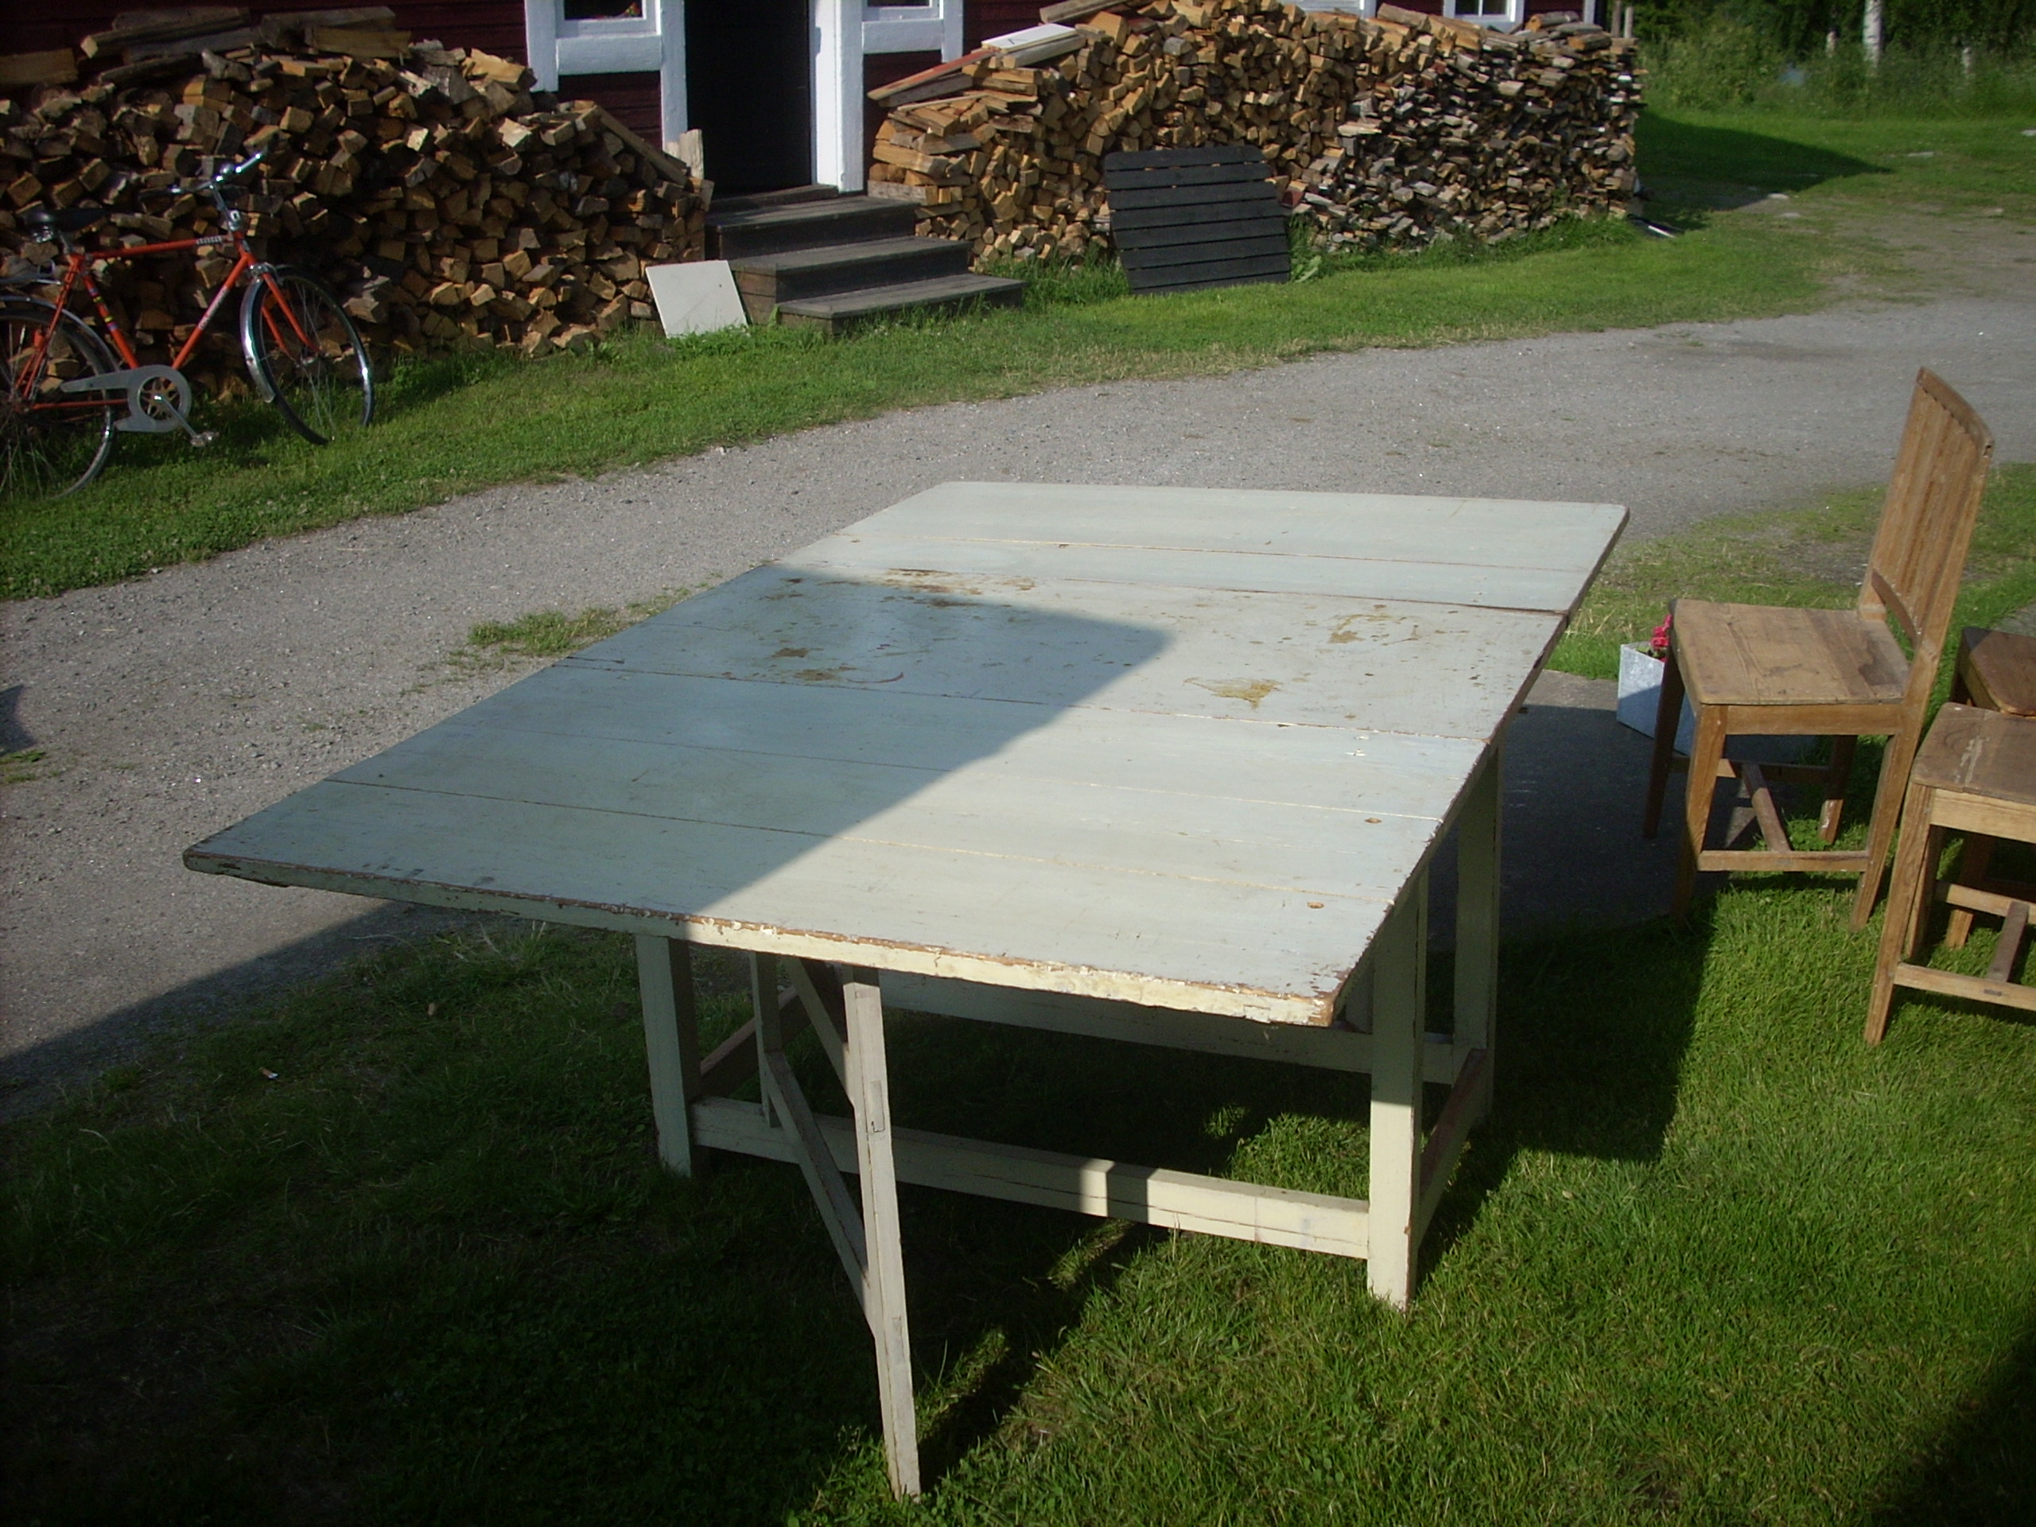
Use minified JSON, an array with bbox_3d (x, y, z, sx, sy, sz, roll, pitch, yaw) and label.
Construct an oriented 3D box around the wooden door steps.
[{"bbox_3d":[-0.940,-2.635,11.381,1.391,0.514,1.401,17,26,39],"label":"wooden door steps"}]

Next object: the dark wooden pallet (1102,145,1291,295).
[{"bbox_3d":[0.970,-2.942,11.808,1.056,0.753,0.100,-12,3,-30],"label":"dark wooden pallet"}]

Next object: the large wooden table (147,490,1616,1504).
[{"bbox_3d":[0.079,0.199,3.016,1.224,0.755,1.963,5,20,22],"label":"large wooden table"}]

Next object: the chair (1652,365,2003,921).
[{"bbox_3d":[1.361,-0.181,3.791,0.411,0.931,0.449,3,27,8],"label":"chair"}]

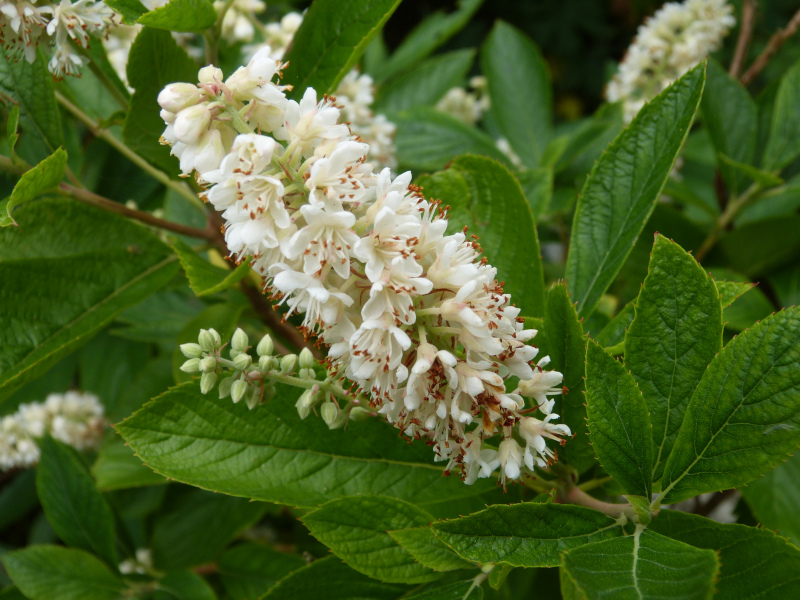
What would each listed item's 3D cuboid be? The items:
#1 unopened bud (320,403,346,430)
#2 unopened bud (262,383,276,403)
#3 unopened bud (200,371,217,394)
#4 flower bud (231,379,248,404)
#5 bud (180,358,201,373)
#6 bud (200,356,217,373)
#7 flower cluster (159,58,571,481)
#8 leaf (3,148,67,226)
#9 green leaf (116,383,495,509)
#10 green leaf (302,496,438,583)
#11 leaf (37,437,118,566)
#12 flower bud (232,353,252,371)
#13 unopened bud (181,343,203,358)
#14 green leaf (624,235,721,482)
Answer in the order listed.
[{"bbox_3d":[-0.017,0.029,0.255,0.004,0.006,0.004,-7,-17,0],"label":"unopened bud"},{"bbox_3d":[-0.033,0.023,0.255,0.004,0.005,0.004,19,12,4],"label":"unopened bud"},{"bbox_3d":[-0.047,0.020,0.251,0.004,0.006,0.004,15,-9,0],"label":"unopened bud"},{"bbox_3d":[-0.040,0.023,0.253,0.004,0.006,0.004,13,-12,0],"label":"flower bud"},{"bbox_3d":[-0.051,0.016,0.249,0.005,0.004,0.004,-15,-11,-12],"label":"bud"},{"bbox_3d":[-0.047,0.016,0.249,0.004,0.004,0.005,0,15,21],"label":"bud"},{"bbox_3d":[-0.008,-0.008,0.255,0.045,0.130,0.045,-39,10,0],"label":"flower cluster"},{"bbox_3d":[-0.111,-0.035,0.310,0.026,0.009,0.013,-37,49,-4],"label":"leaf"},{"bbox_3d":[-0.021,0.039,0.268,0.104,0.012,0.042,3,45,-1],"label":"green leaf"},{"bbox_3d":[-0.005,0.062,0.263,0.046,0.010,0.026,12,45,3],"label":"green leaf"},{"bbox_3d":[-0.119,0.076,0.380,0.025,0.055,0.010,-25,-9,-13],"label":"leaf"},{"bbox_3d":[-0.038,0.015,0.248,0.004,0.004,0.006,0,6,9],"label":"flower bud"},{"bbox_3d":[-0.052,0.013,0.252,0.006,0.004,0.004,7,0,-12],"label":"unopened bud"},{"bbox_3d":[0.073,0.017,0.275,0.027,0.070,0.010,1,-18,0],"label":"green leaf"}]

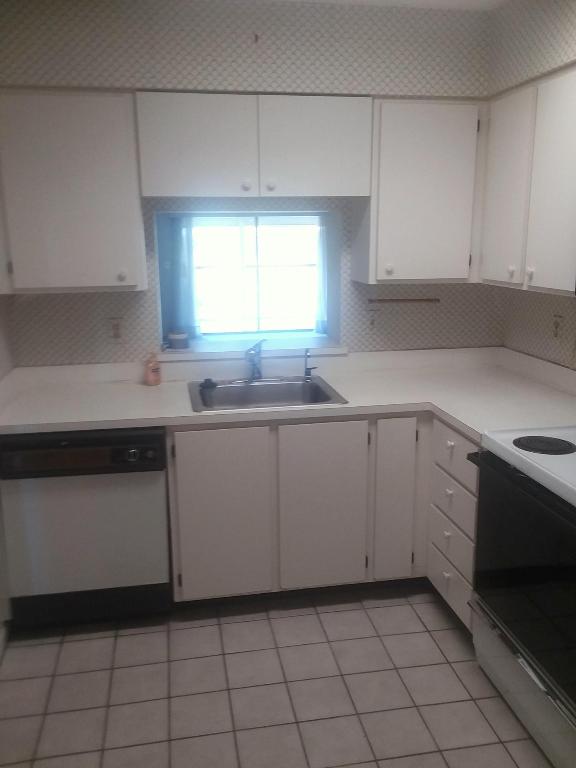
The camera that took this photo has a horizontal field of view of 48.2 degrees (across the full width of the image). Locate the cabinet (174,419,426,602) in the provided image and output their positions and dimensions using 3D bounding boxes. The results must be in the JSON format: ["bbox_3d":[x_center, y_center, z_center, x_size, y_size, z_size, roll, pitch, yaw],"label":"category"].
[{"bbox_3d":[-0.011,0.433,2.856,1.000,0.745,0.600,-3,13,-10],"label":"cabinet"}]

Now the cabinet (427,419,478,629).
[{"bbox_3d":[0.926,0.507,2.508,0.610,0.745,0.455,-3,13,-10],"label":"cabinet"}]

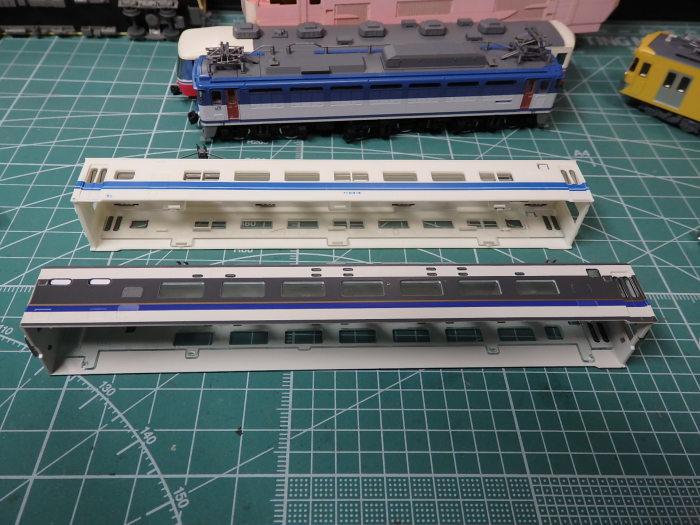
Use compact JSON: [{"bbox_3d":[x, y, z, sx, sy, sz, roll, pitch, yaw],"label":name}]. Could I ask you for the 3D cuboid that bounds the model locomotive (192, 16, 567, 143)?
[{"bbox_3d":[0.011,-0.060,0.186,0.125,0.029,0.019,-4,48,-6],"label":"model locomotive"}]

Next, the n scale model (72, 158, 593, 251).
[{"bbox_3d":[-0.003,-0.017,0.152,0.135,0.019,0.019,0,48,-4],"label":"n scale model"}]

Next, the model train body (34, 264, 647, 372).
[{"bbox_3d":[-0.001,0.012,0.126,0.134,0.019,0.018,0,48,-3],"label":"model train body"}]

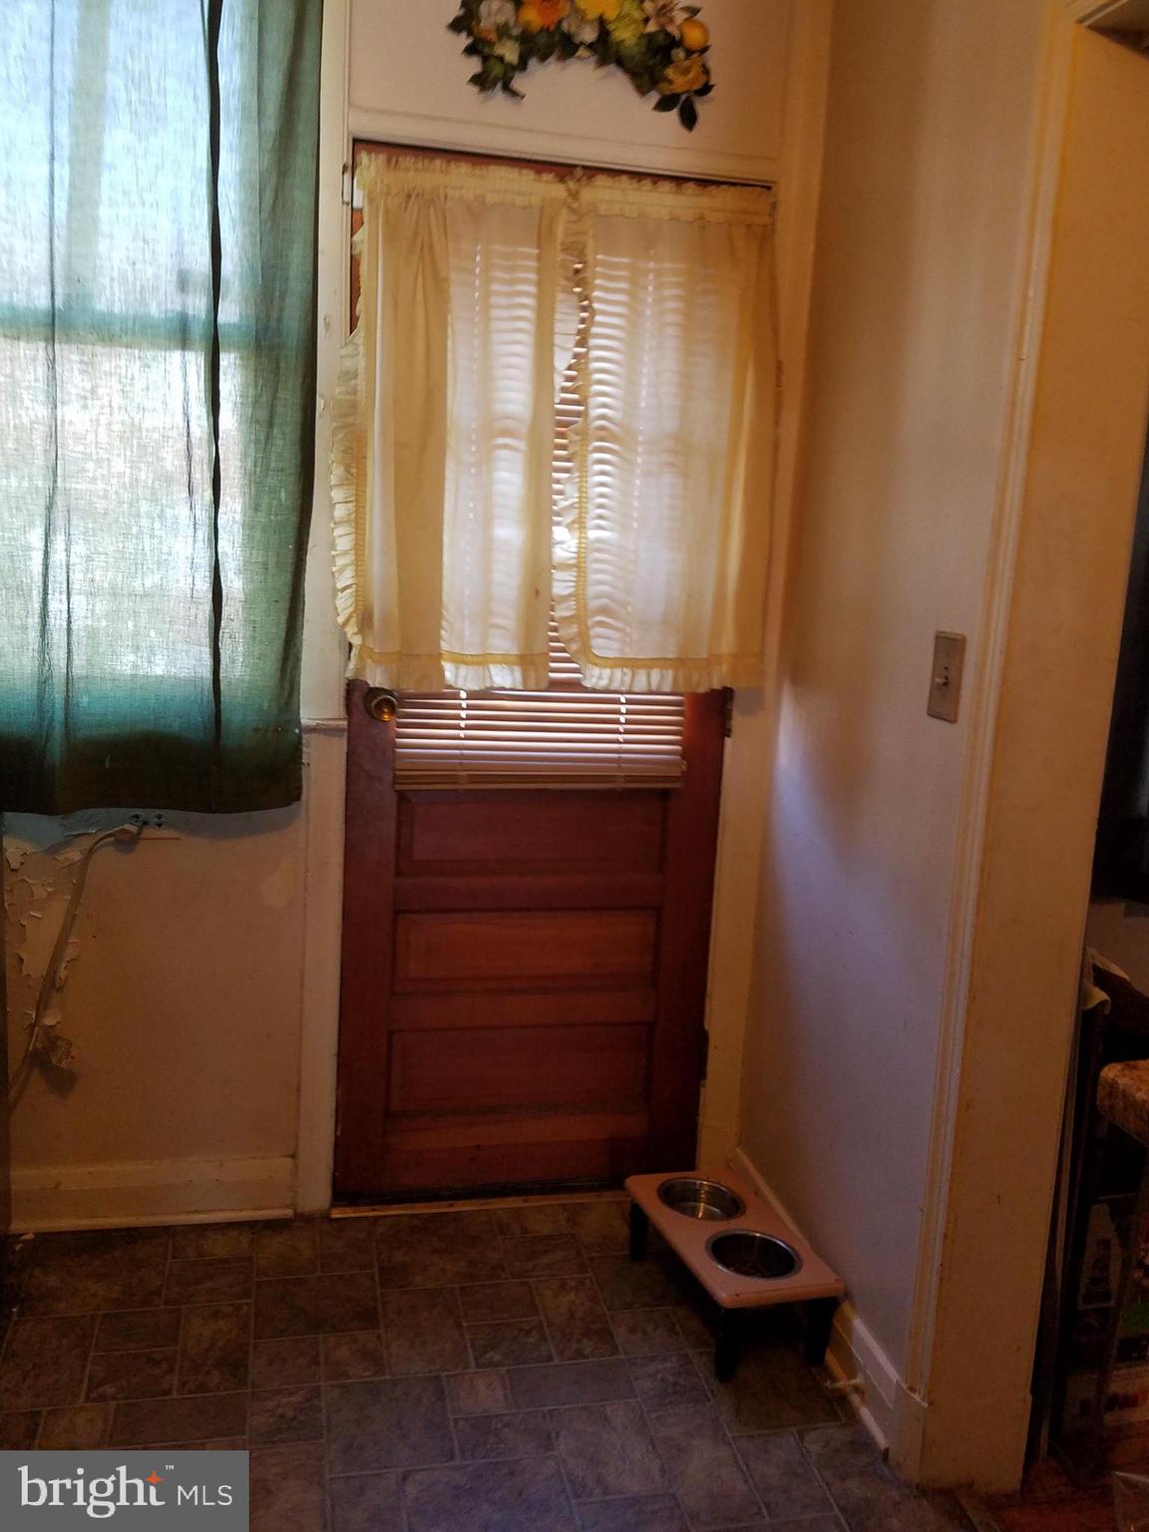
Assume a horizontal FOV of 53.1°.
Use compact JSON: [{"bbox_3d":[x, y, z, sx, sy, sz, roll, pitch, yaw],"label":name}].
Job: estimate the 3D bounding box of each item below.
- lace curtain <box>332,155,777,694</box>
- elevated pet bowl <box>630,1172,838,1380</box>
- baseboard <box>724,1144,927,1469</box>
[{"bbox_3d":[-0.023,-0.599,2.127,0.815,0.925,0.060,1,9,-12],"label":"lace curtain"},{"bbox_3d":[0.265,0.885,2.045,0.210,0.155,0.395,0,9,-21],"label":"elevated pet bowl"},{"bbox_3d":[0.397,0.910,2.026,0.035,0.132,0.800,1,9,-11],"label":"baseboard"}]

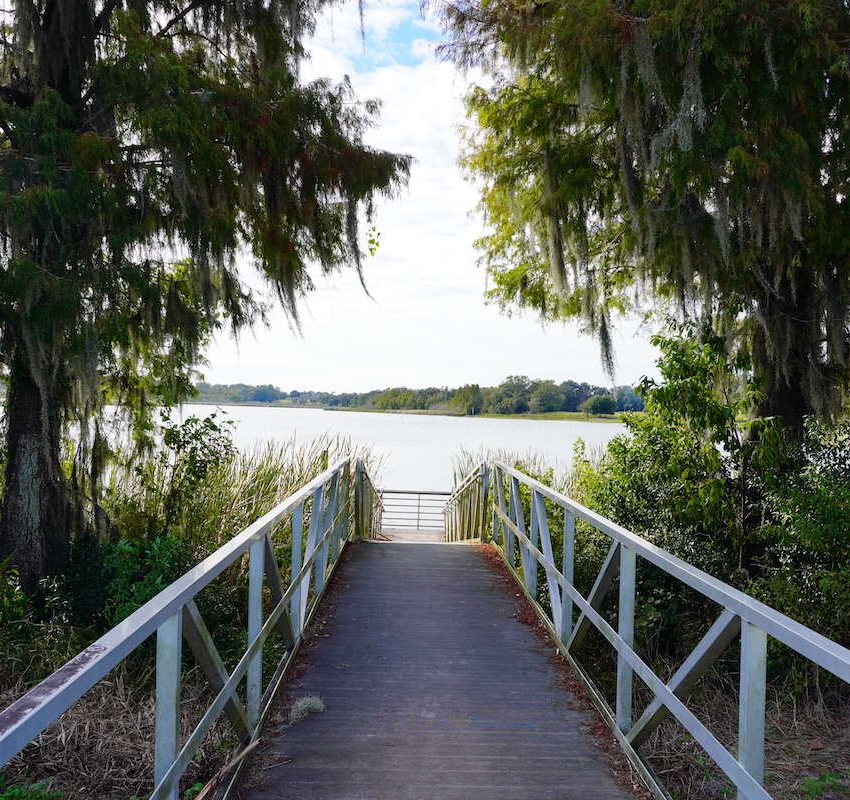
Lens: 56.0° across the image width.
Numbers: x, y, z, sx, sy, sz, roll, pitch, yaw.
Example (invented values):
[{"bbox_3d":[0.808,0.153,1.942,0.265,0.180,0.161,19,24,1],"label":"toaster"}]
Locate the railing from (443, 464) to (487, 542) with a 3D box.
[{"bbox_3d":[0.635,2.220,14.800,0.160,1.080,9.350,1,-11,-1],"label":"railing"}]

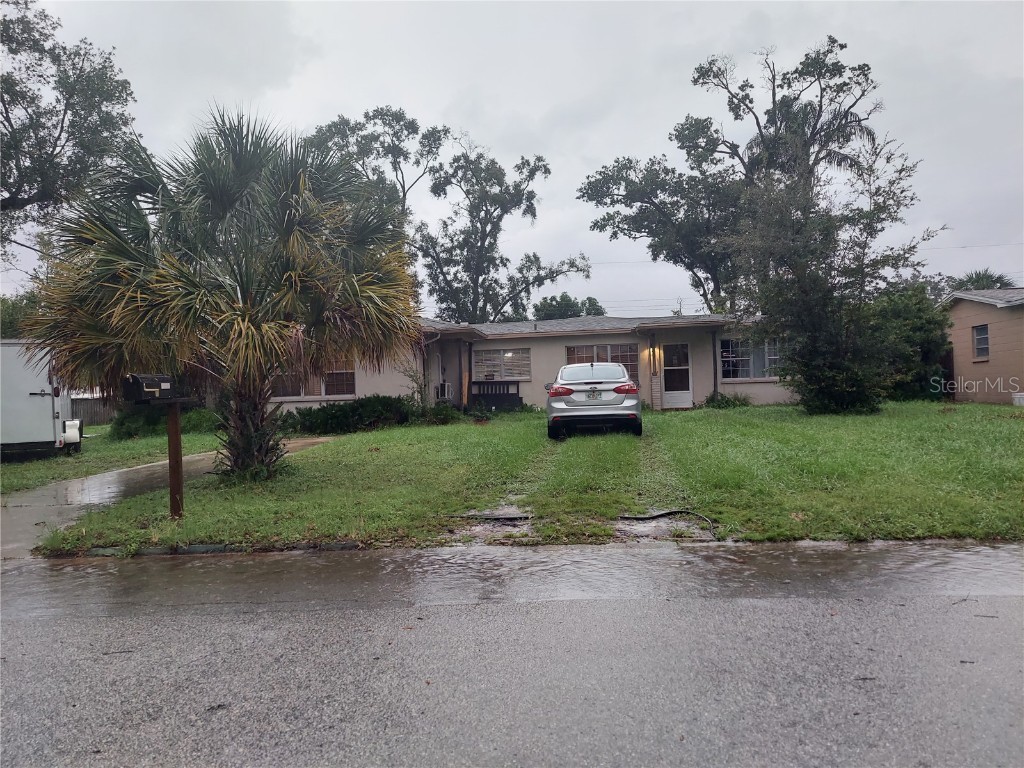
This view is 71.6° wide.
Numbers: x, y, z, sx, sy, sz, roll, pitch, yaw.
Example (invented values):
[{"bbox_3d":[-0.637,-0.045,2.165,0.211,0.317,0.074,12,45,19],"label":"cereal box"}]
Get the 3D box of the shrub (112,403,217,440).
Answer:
[{"bbox_3d":[-9.015,0.921,18.496,2.750,0.920,1.300,-2,1,6],"label":"shrub"}]

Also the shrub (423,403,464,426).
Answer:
[{"bbox_3d":[-1.870,0.779,19.297,1.050,0.600,0.900,-2,1,6],"label":"shrub"}]

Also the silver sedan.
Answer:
[{"bbox_3d":[1.686,0.275,14.993,1.830,1.470,4.530,-2,1,6],"label":"silver sedan"}]

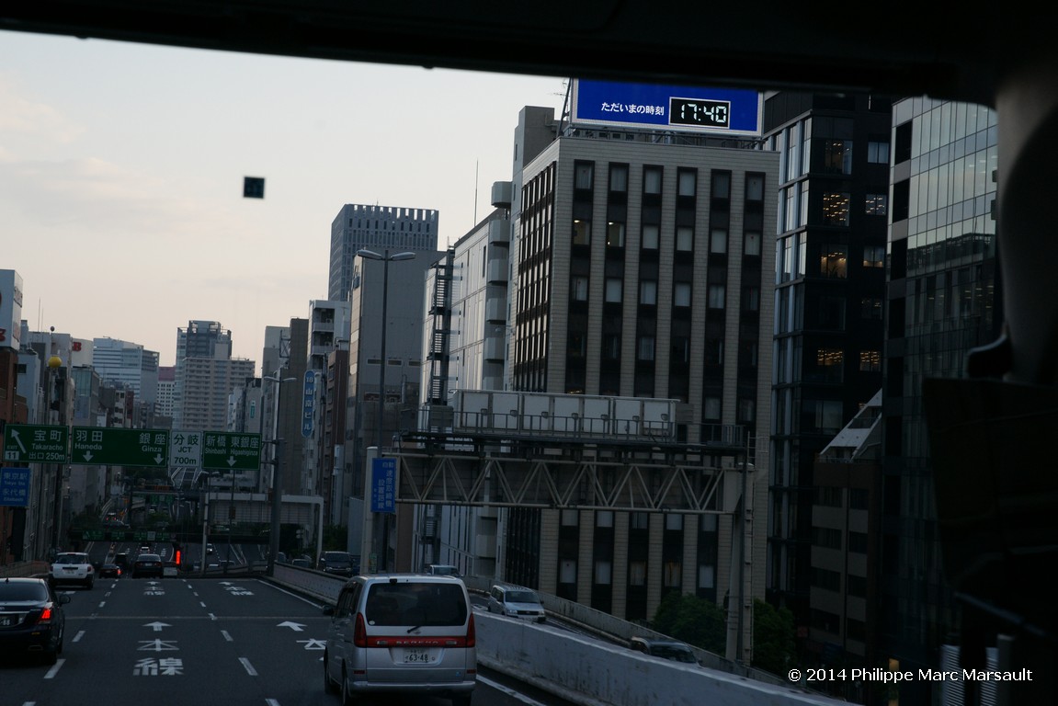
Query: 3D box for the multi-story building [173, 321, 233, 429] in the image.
[{"bbox_3d":[-193.892,22.058,1045.000,32.000,82.000,28.000,3,-3,-10],"label":"multi-story building"}]

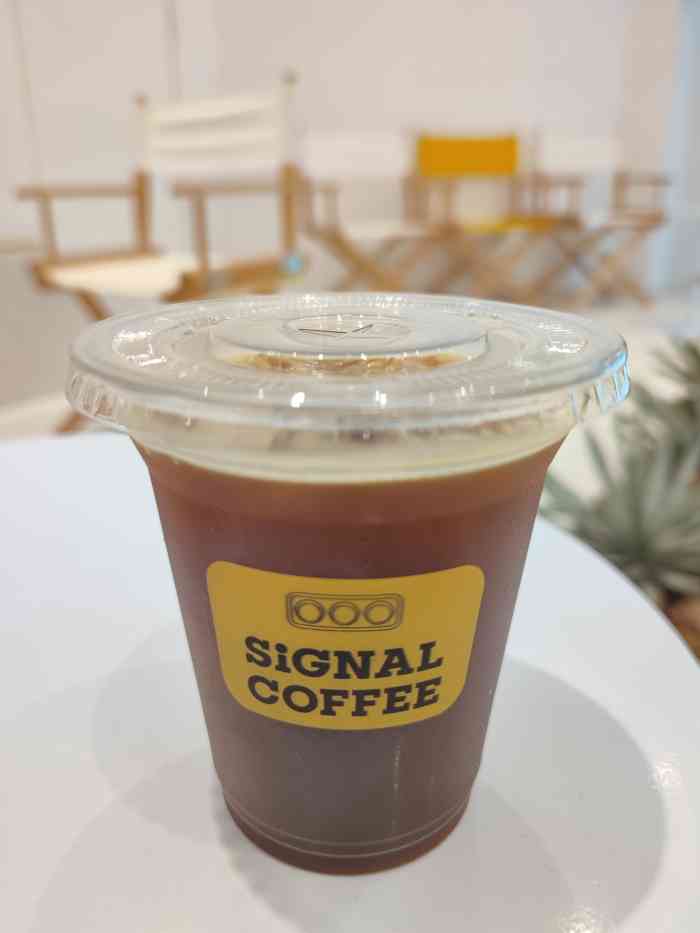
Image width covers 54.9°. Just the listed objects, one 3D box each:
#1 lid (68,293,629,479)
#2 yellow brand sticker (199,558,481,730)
[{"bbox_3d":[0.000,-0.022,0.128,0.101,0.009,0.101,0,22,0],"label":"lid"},{"bbox_3d":[-0.001,0.030,0.114,0.046,0.033,0.008,0,26,0],"label":"yellow brand sticker"}]

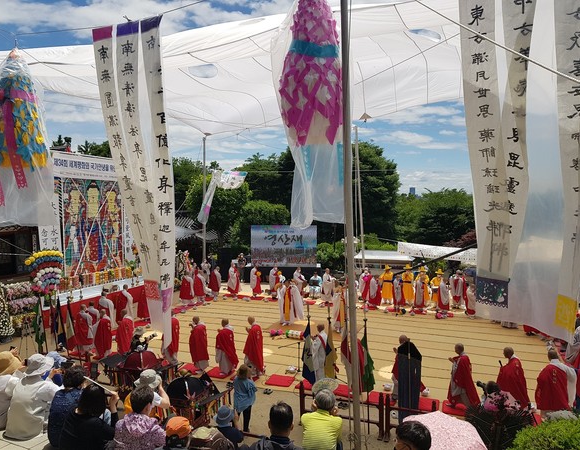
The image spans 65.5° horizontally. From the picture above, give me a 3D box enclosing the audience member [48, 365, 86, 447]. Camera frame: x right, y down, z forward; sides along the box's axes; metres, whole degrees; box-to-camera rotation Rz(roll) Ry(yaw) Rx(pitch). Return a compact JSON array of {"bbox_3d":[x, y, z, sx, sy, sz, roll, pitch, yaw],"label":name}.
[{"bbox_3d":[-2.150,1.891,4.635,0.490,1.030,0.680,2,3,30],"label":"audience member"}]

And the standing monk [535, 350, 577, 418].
[{"bbox_3d":[6.445,3.809,10.900,0.720,1.660,0.600,0,3,3],"label":"standing monk"}]

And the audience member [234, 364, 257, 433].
[{"bbox_3d":[-1.002,3.874,10.160,0.520,1.600,0.420,0,3,-7],"label":"audience member"}]

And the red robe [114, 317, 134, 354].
[{"bbox_3d":[-5.021,3.413,13.732,0.380,1.100,0.500,2,5,28],"label":"red robe"}]

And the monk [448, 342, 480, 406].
[{"bbox_3d":[4.297,3.662,11.172,0.650,1.660,0.650,1,3,20],"label":"monk"}]

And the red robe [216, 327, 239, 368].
[{"bbox_3d":[-1.817,3.561,13.100,0.500,1.250,0.620,2,3,30],"label":"red robe"}]

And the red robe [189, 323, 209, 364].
[{"bbox_3d":[-2.658,3.451,13.126,0.420,1.140,0.500,2,5,28],"label":"red robe"}]

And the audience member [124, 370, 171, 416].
[{"bbox_3d":[-1.717,2.413,5.766,0.580,1.250,0.700,3,4,30],"label":"audience member"}]

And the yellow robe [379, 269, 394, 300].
[{"bbox_3d":[4.480,2.797,20.812,0.680,1.360,0.400,1,5,14],"label":"yellow robe"}]

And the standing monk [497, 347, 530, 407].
[{"bbox_3d":[5.554,3.839,11.200,0.650,1.660,0.620,2,4,40],"label":"standing monk"}]

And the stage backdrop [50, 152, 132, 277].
[{"bbox_3d":[-10.400,-0.671,24.398,0.250,6.200,6.100,1,3,21],"label":"stage backdrop"}]

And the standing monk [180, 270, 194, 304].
[{"bbox_3d":[-4.890,3.029,21.500,0.620,1.622,0.480,2,4,18],"label":"standing monk"}]

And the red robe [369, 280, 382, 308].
[{"bbox_3d":[4.188,3.283,22.000,0.500,1.391,0.550,4,5,45],"label":"red robe"}]

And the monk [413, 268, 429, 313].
[{"bbox_3d":[6.120,3.167,21.076,0.620,1.680,0.500,-1,3,-20],"label":"monk"}]

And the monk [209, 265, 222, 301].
[{"bbox_3d":[-3.610,2.867,21.900,0.580,1.681,0.500,3,4,37],"label":"monk"}]

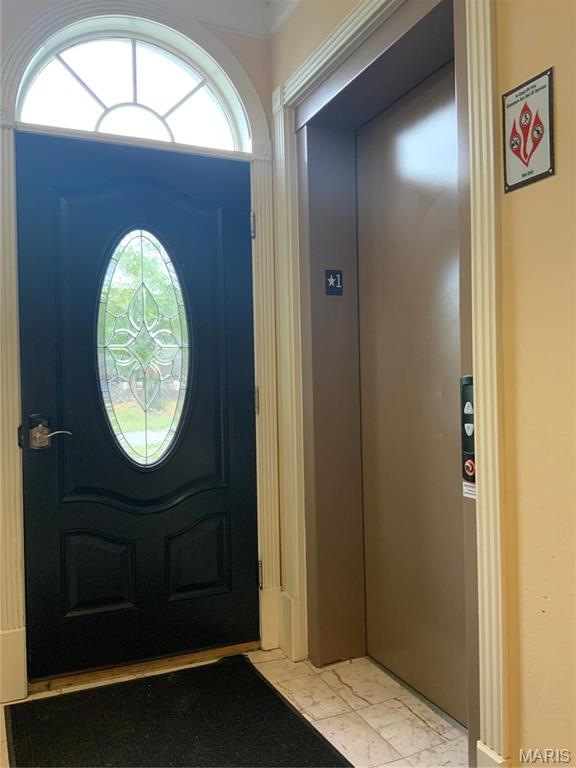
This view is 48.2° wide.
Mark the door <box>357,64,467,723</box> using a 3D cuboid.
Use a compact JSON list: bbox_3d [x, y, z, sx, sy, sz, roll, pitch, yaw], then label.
[{"bbox_3d":[0.501,0.034,2.213,0.050,2.134,0.905,-1,0,-23],"label":"door"}]

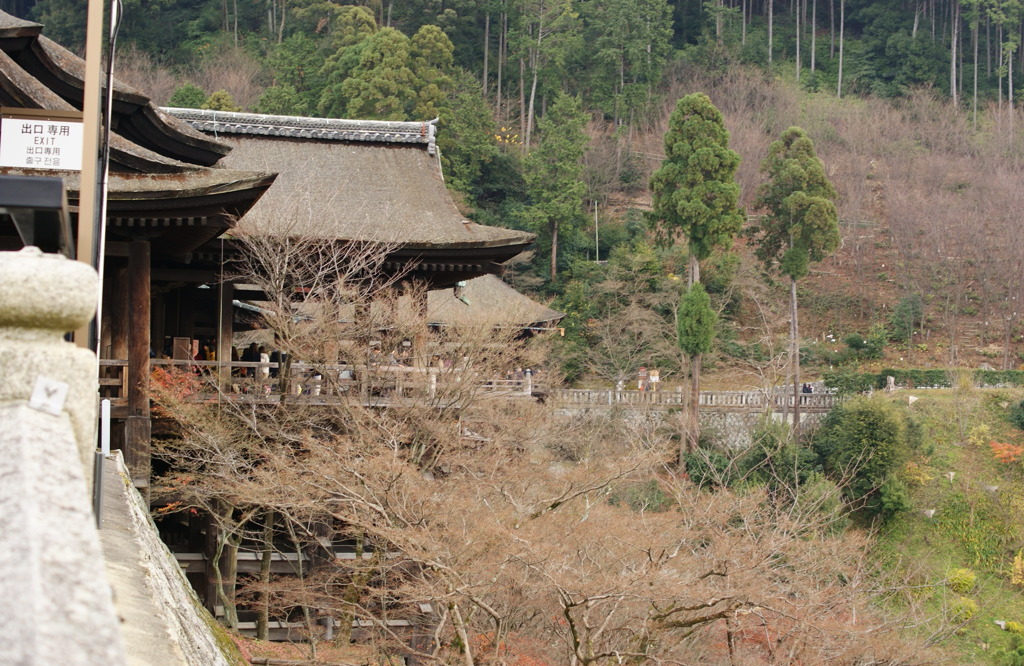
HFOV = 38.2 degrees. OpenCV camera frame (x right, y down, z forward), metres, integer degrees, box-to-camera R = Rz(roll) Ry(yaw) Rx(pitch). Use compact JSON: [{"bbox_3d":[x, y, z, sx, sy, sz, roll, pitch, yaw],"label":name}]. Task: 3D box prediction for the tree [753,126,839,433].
[{"bbox_3d":[22.240,-3.880,116.000,6.610,24.630,6.410,1,-3,11],"label":"tree"}]

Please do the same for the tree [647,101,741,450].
[{"bbox_3d":[14.020,-4.130,113.000,7.040,28.510,6.830,1,-3,7],"label":"tree"}]

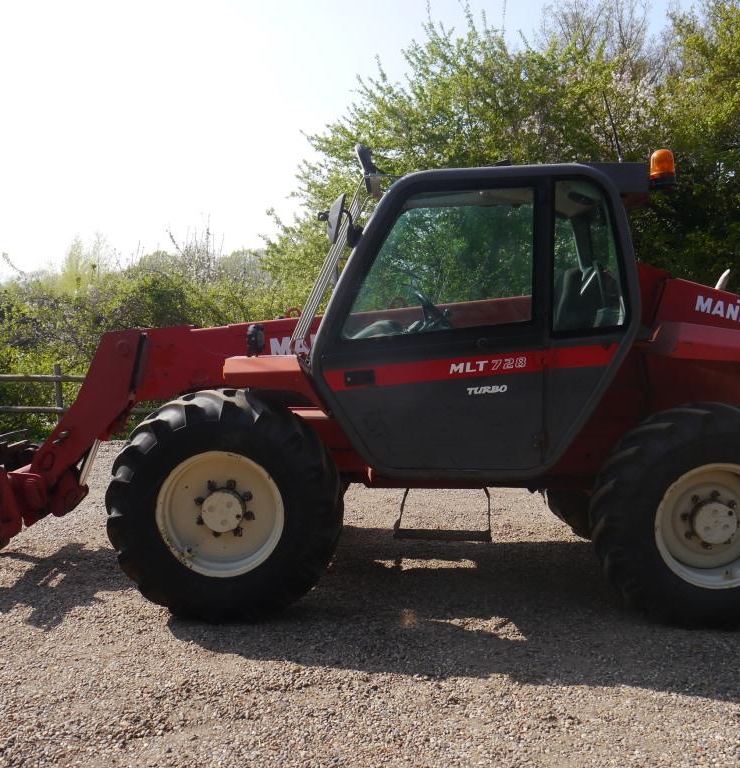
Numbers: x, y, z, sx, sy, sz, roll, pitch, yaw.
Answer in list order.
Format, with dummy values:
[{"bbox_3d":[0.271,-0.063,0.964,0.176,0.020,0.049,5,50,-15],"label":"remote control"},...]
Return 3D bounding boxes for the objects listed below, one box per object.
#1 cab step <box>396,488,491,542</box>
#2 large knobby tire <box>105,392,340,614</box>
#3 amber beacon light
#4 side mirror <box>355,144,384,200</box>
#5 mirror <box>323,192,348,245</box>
[{"bbox_3d":[0.391,0.710,4.470,0.520,0.290,0.200,0,2,2],"label":"cab step"},{"bbox_3d":[-0.770,0.638,4.490,1.230,1.210,0.430,0,2,2],"label":"large knobby tire"},{"bbox_3d":[1.677,-1.230,4.750,0.152,0.235,0.152,0,2,2],"label":"amber beacon light"},{"bbox_3d":[-0.013,-1.363,5.300,0.080,0.360,0.190,-12,7,28],"label":"side mirror"},{"bbox_3d":[-0.176,-0.882,4.430,0.070,0.275,0.180,13,0,-13],"label":"mirror"}]

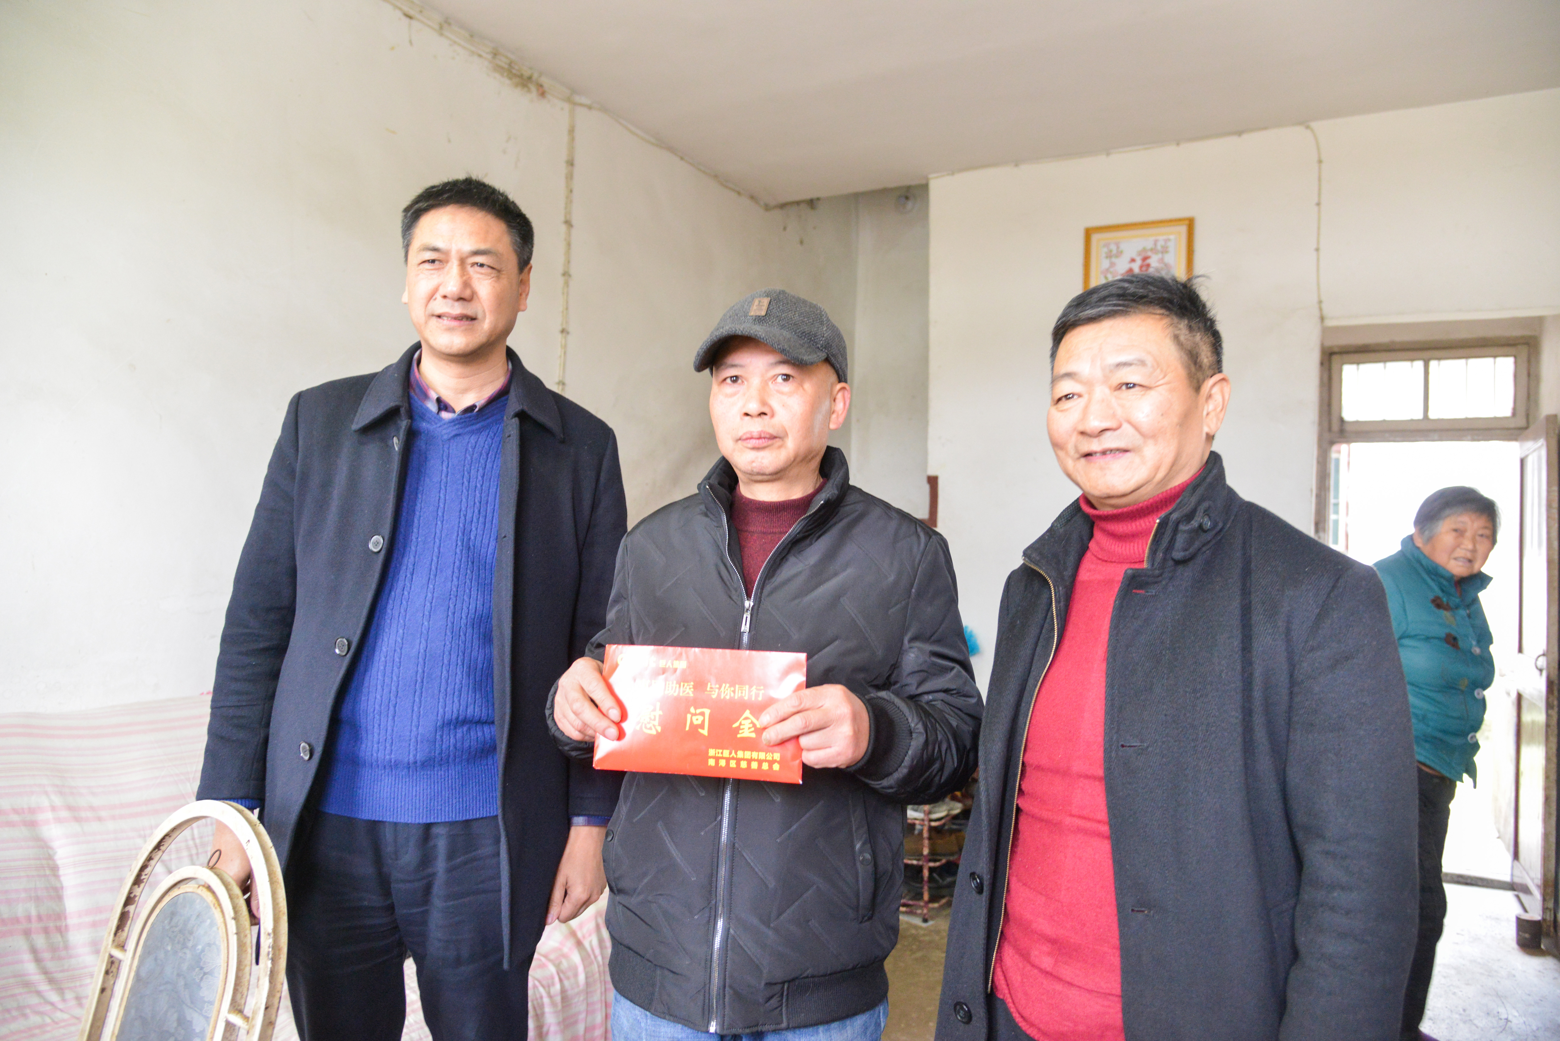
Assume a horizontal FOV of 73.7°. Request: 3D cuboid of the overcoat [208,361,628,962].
[{"bbox_3d":[-0.516,0.179,1.434,0.570,0.850,0.360,2,-1,-6],"label":"overcoat"}]

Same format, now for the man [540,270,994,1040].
[{"bbox_3d":[-0.036,0.520,1.338,0.580,1.650,0.460,1,-1,15],"label":"man"}]

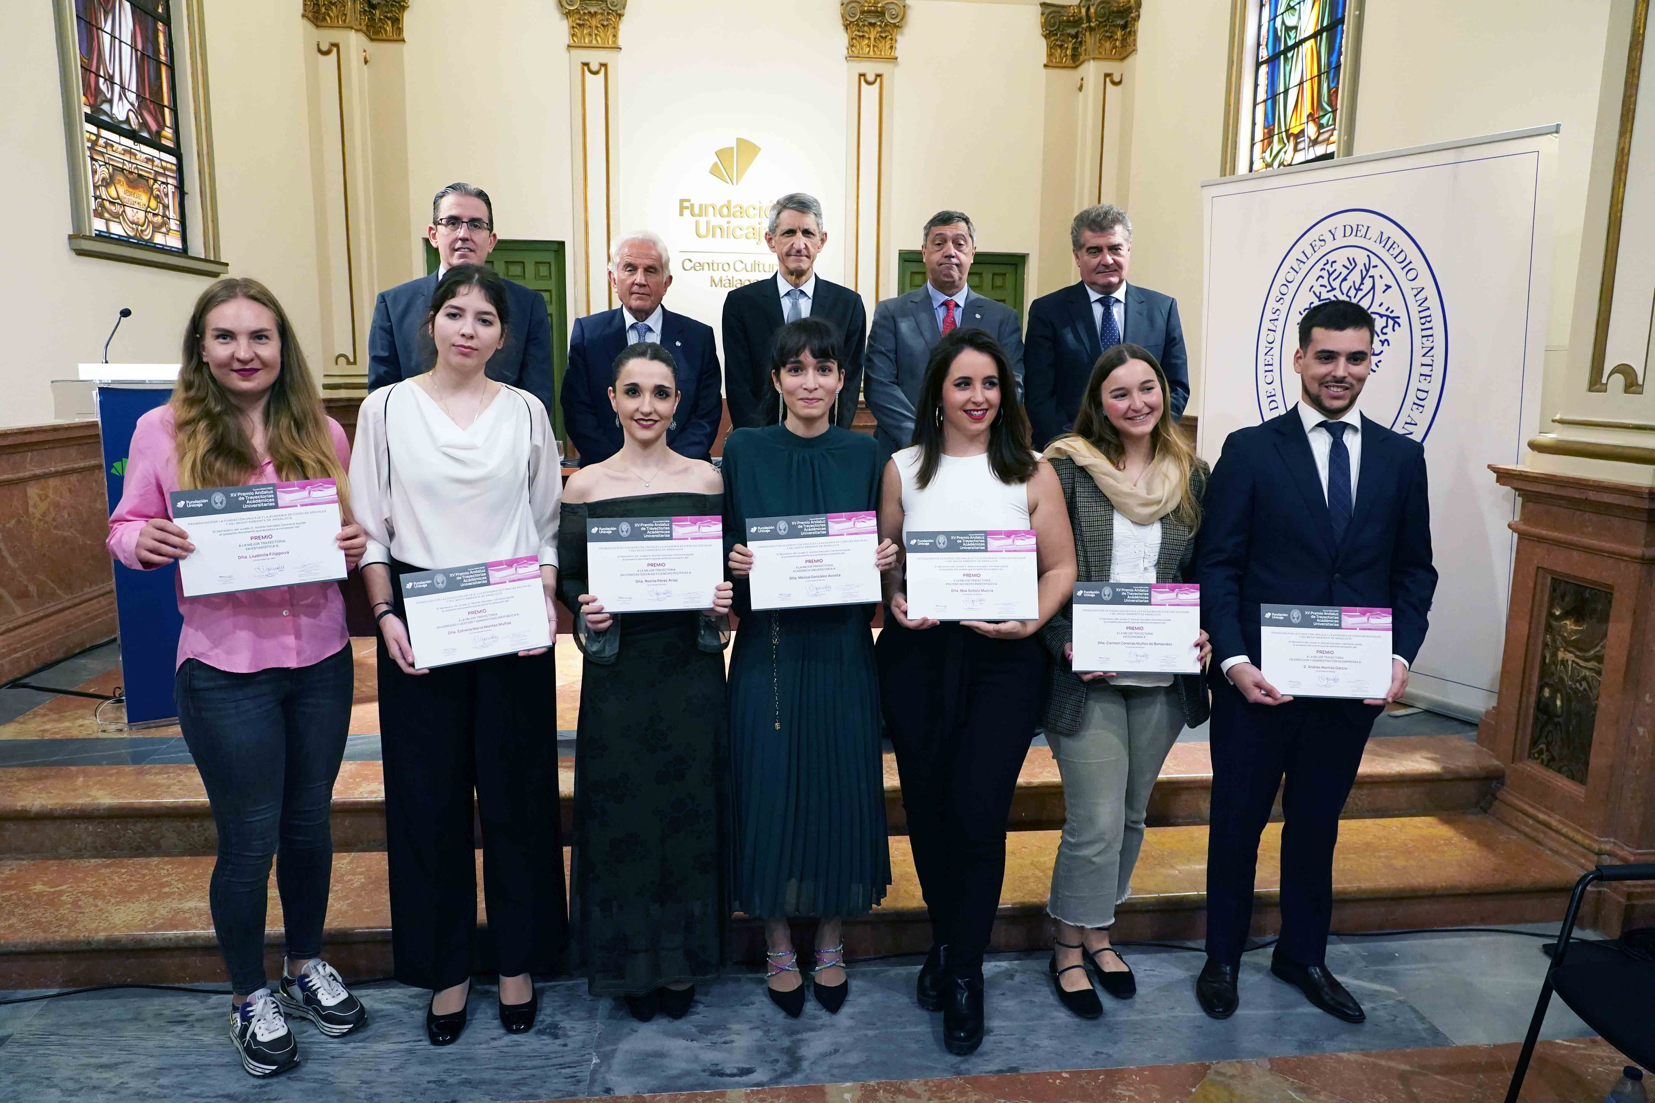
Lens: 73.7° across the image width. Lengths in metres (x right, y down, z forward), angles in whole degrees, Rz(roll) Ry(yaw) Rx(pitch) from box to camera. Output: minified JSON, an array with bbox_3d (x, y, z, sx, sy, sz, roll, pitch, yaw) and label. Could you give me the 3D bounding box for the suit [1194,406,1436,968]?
[{"bbox_3d":[1.188,0.363,2.749,0.550,1.430,0.350,1,9,3],"label":"suit"}]

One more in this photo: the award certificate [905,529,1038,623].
[{"bbox_3d":[0.333,0.056,2.540,0.297,0.210,0.010,-1,-9,3],"label":"award certificate"}]

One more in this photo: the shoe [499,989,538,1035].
[{"bbox_3d":[-0.773,1.101,2.768,0.083,0.090,0.240,-2,9,-14],"label":"shoe"}]

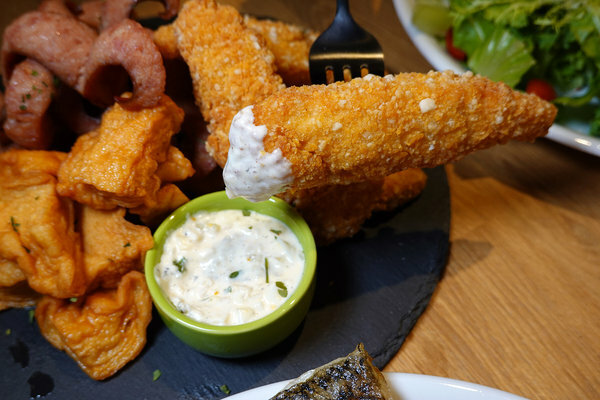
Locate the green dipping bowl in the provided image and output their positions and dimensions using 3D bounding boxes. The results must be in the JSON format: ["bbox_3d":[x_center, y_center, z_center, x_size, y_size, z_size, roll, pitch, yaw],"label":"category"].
[{"bbox_3d":[-0.029,0.037,0.282,0.073,0.041,0.073,0,53,0],"label":"green dipping bowl"}]

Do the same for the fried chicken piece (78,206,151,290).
[{"bbox_3d":[-0.086,0.022,0.286,0.036,0.034,0.038,26,57,17],"label":"fried chicken piece"}]

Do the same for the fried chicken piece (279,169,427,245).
[{"bbox_3d":[0.026,0.001,0.316,0.080,0.028,0.040,-24,57,-17],"label":"fried chicken piece"}]

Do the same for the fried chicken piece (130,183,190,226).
[{"bbox_3d":[-0.071,0.001,0.304,0.030,0.027,0.034,-24,57,-17],"label":"fried chicken piece"}]

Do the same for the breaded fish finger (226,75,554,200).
[{"bbox_3d":[0.034,-0.024,0.230,0.119,0.026,0.038,-8,54,-6],"label":"breaded fish finger"}]

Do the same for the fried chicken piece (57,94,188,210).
[{"bbox_3d":[-0.082,-0.021,0.282,0.043,0.034,0.046,13,54,9],"label":"fried chicken piece"}]

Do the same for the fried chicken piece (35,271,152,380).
[{"bbox_3d":[-0.091,0.055,0.273,0.042,0.030,0.042,-20,56,-15],"label":"fried chicken piece"}]

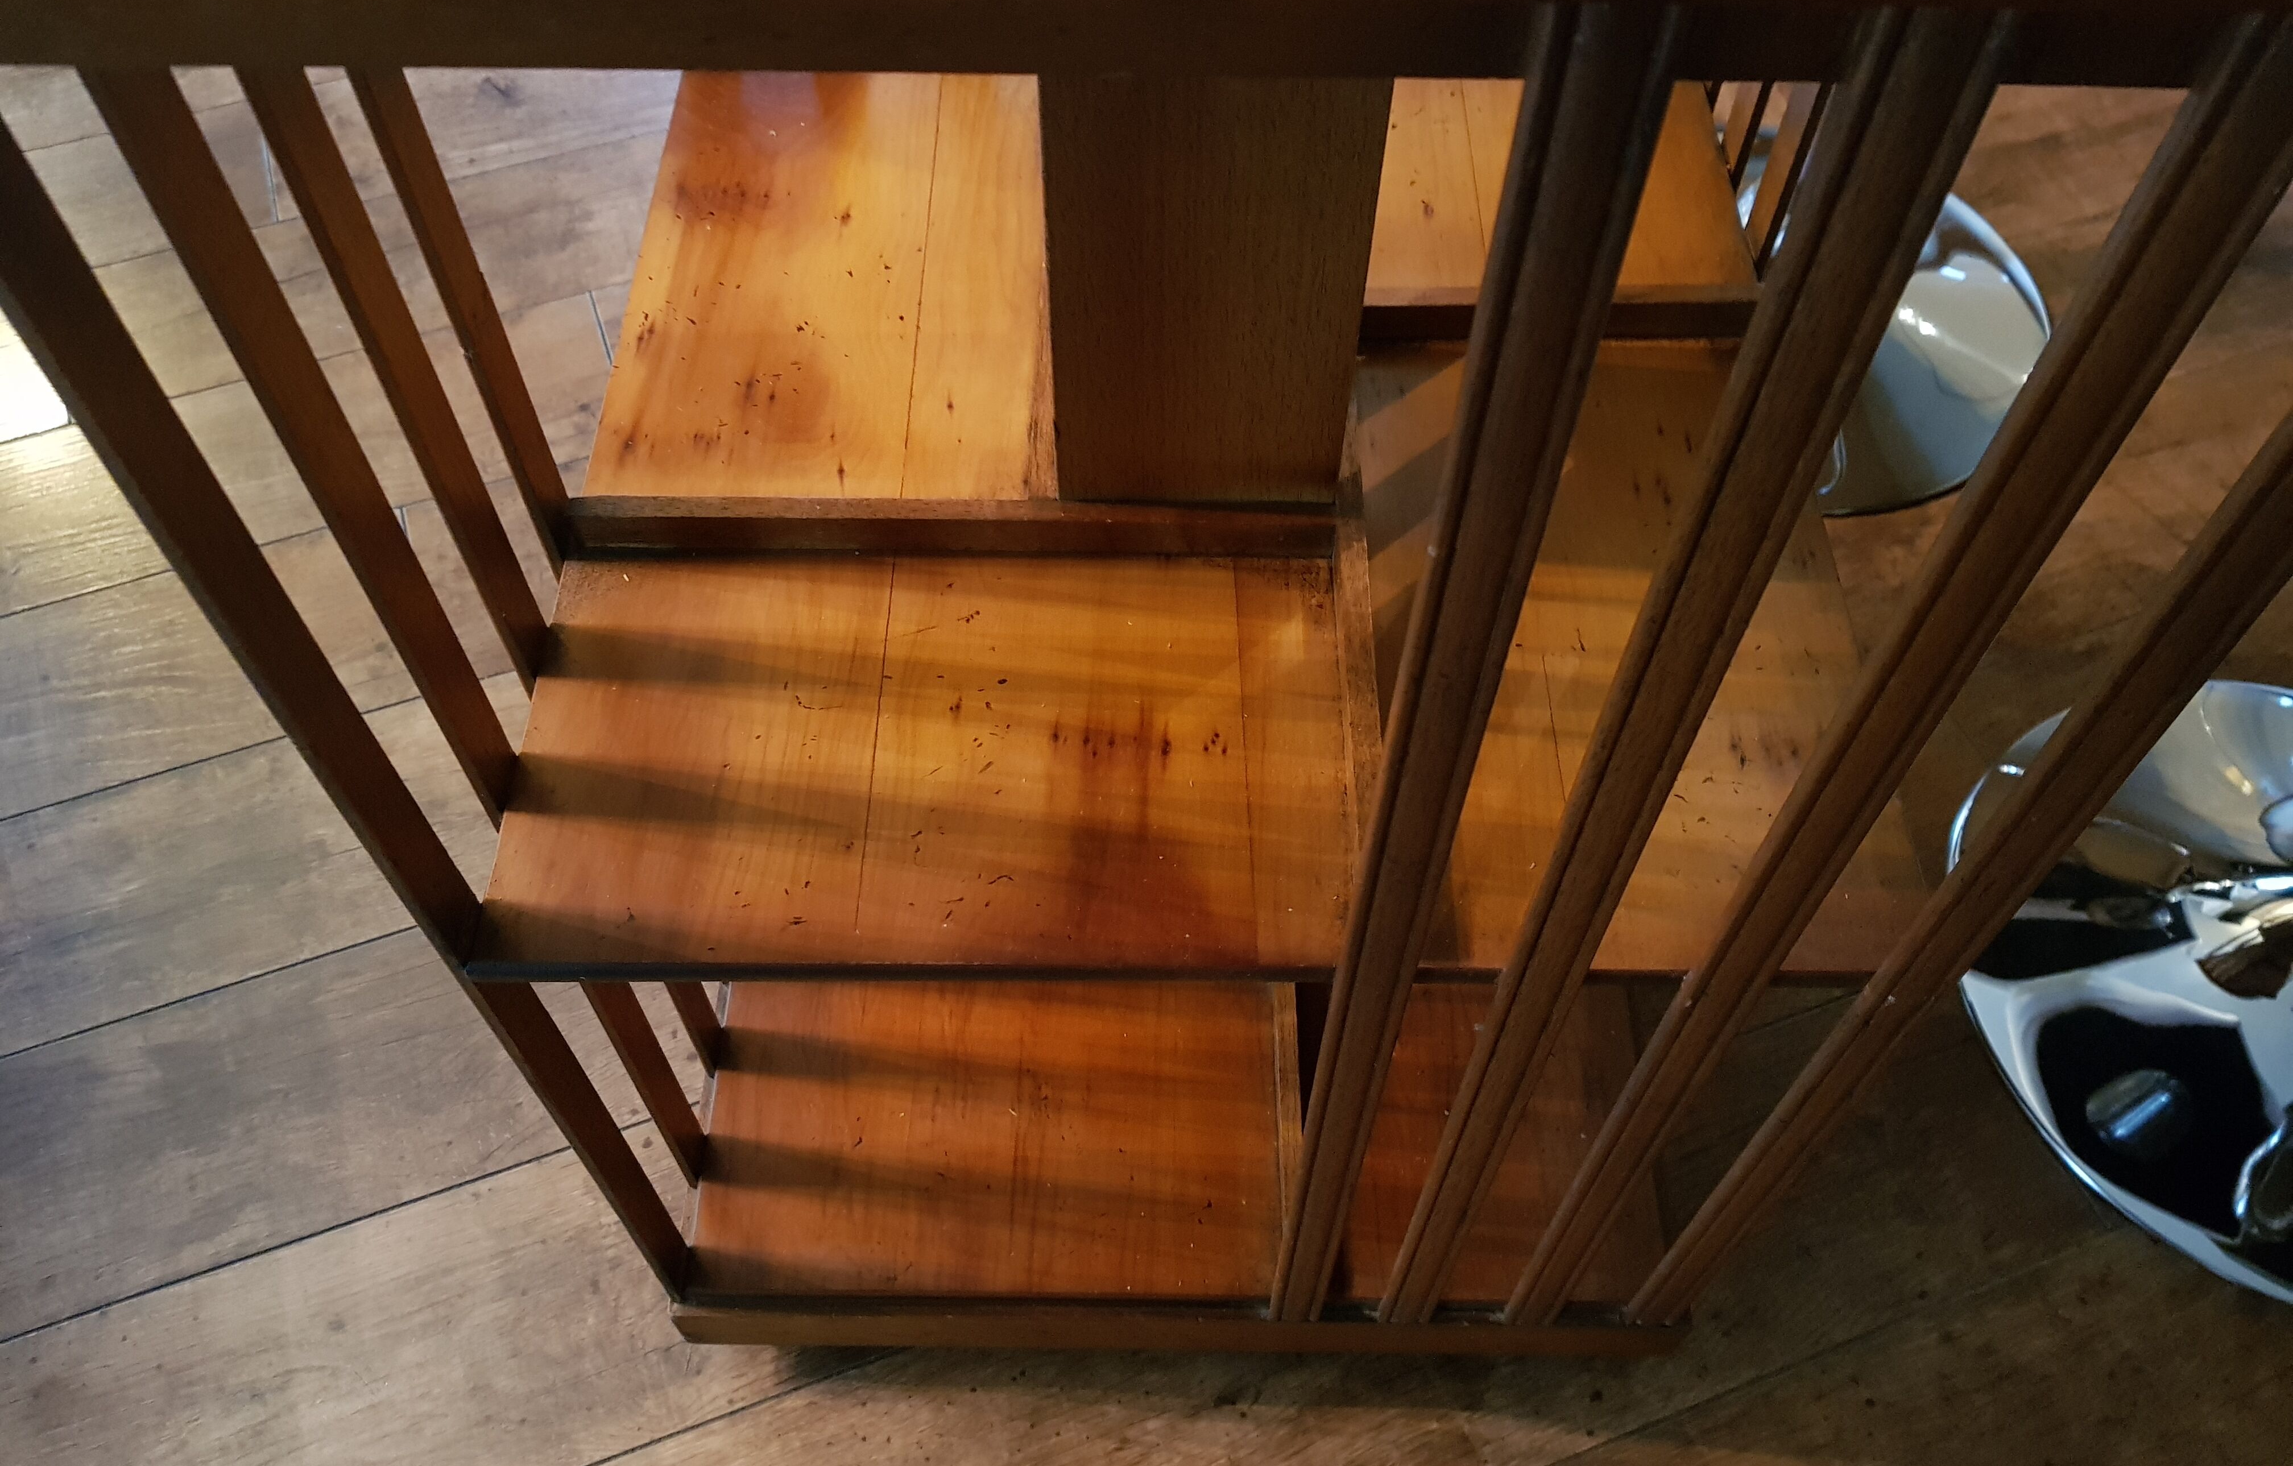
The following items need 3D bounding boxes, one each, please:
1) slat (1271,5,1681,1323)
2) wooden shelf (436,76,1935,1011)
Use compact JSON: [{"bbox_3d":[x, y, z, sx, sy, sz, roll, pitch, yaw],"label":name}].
[{"bbox_3d":[0.067,0.073,0.499,0.021,0.622,0.009,0,55,0],"label":"slat"},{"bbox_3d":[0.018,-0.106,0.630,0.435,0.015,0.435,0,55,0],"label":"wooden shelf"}]

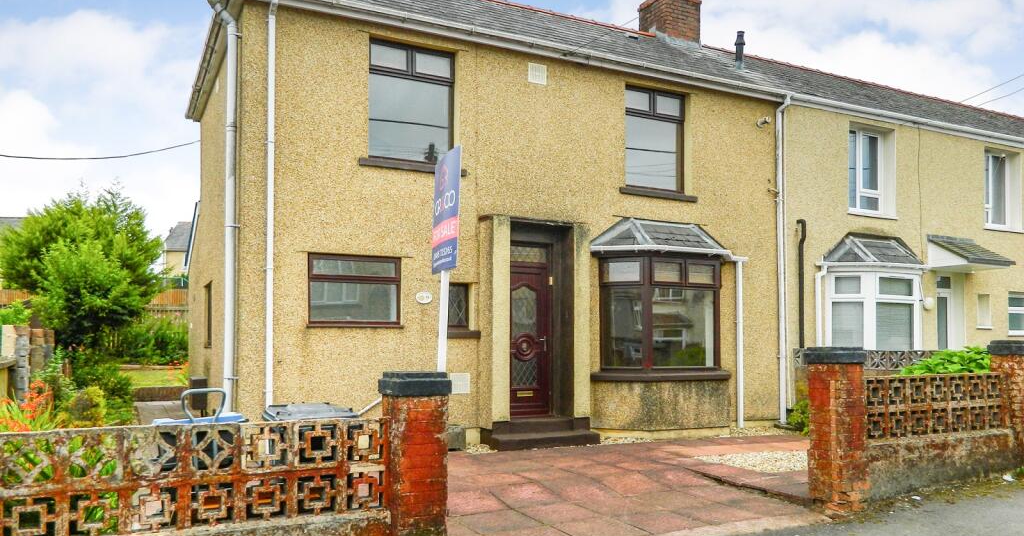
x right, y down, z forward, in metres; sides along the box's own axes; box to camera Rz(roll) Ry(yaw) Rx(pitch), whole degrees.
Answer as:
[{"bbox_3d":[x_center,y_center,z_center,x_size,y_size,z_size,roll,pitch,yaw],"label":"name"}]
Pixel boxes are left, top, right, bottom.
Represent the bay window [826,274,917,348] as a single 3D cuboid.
[{"bbox_3d":[6.379,0.836,12.785,2.125,1.478,0.486,2,-4,-27],"label":"bay window"}]

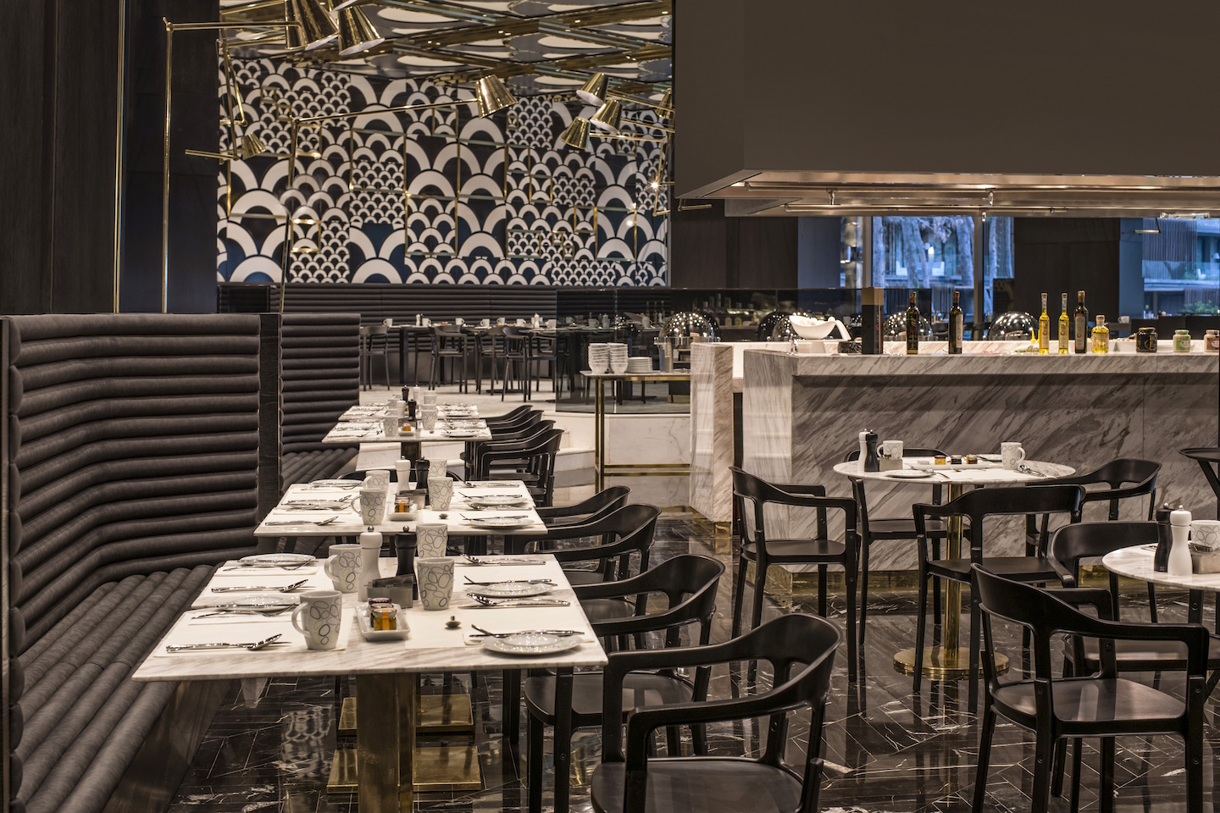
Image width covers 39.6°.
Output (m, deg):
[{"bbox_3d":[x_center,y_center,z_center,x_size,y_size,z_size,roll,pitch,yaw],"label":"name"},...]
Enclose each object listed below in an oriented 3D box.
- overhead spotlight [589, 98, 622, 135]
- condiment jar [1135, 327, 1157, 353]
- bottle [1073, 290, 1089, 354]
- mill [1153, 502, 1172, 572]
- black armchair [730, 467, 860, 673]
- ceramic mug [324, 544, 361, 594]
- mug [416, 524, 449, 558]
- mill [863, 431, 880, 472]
[{"bbox_3d":[-0.029,-2.146,12.500,0.230,0.220,0.230,20,-2,0],"label":"overhead spotlight"},{"bbox_3d":[2.667,-0.330,8.420,0.106,0.126,0.106,0,3,0],"label":"condiment jar"},{"bbox_3d":[2.310,-0.414,8.292,0.066,0.312,0.066,0,3,0],"label":"bottle"},{"bbox_3d":[1.286,0.302,3.913,0.054,0.156,0.054,0,3,0],"label":"mill"},{"bbox_3d":[0.654,0.602,6.292,0.455,0.765,0.525,0,3,-5],"label":"black armchair"},{"bbox_3d":[-0.566,0.345,3.575,0.100,0.096,0.075,-3,4,-43],"label":"ceramic mug"},{"bbox_3d":[-0.425,0.334,4.059,0.080,0.097,0.100,-1,3,-3],"label":"mug"},{"bbox_3d":[0.960,0.162,6.212,0.053,0.151,0.053,0,3,0],"label":"mill"}]

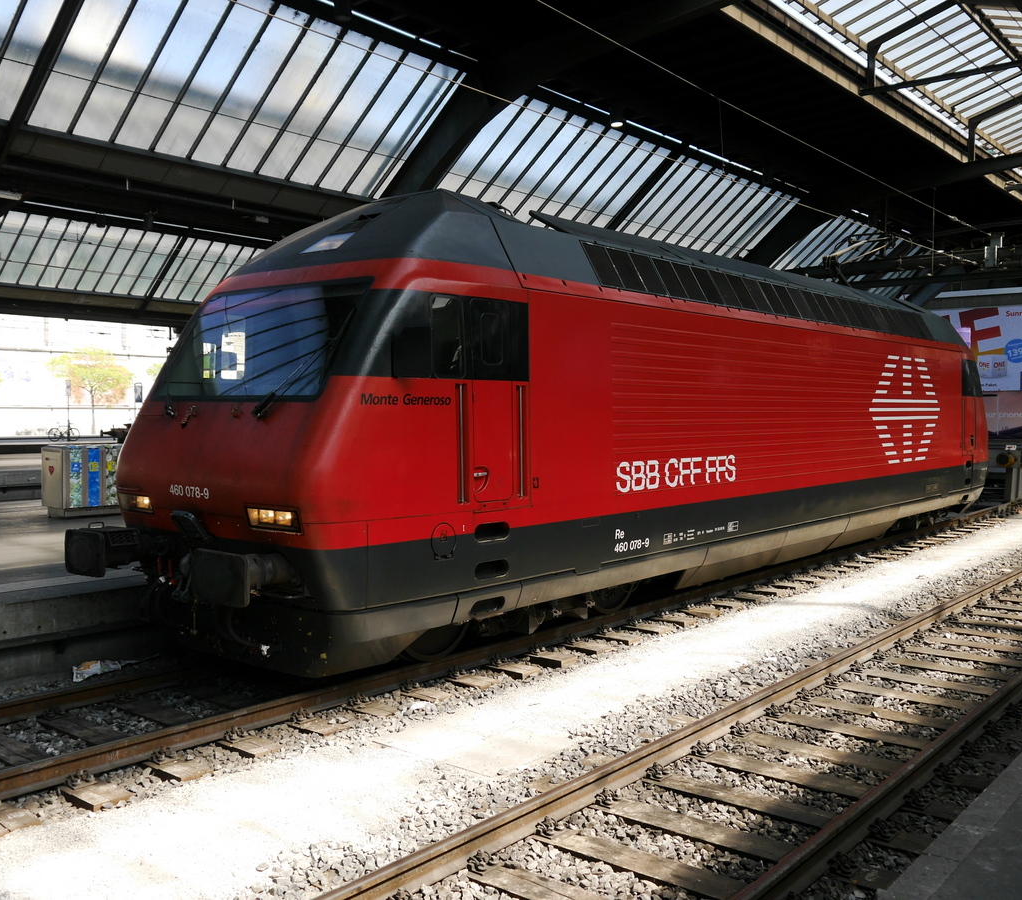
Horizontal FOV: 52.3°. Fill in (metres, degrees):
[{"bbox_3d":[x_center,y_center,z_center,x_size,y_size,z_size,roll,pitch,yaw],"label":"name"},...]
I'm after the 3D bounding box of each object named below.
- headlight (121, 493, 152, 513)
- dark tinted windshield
[{"bbox_3d":[-3.137,0.451,8.779,0.550,0.165,0.110,2,3,39],"label":"headlight"},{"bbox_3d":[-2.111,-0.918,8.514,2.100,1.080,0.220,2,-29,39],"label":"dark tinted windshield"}]

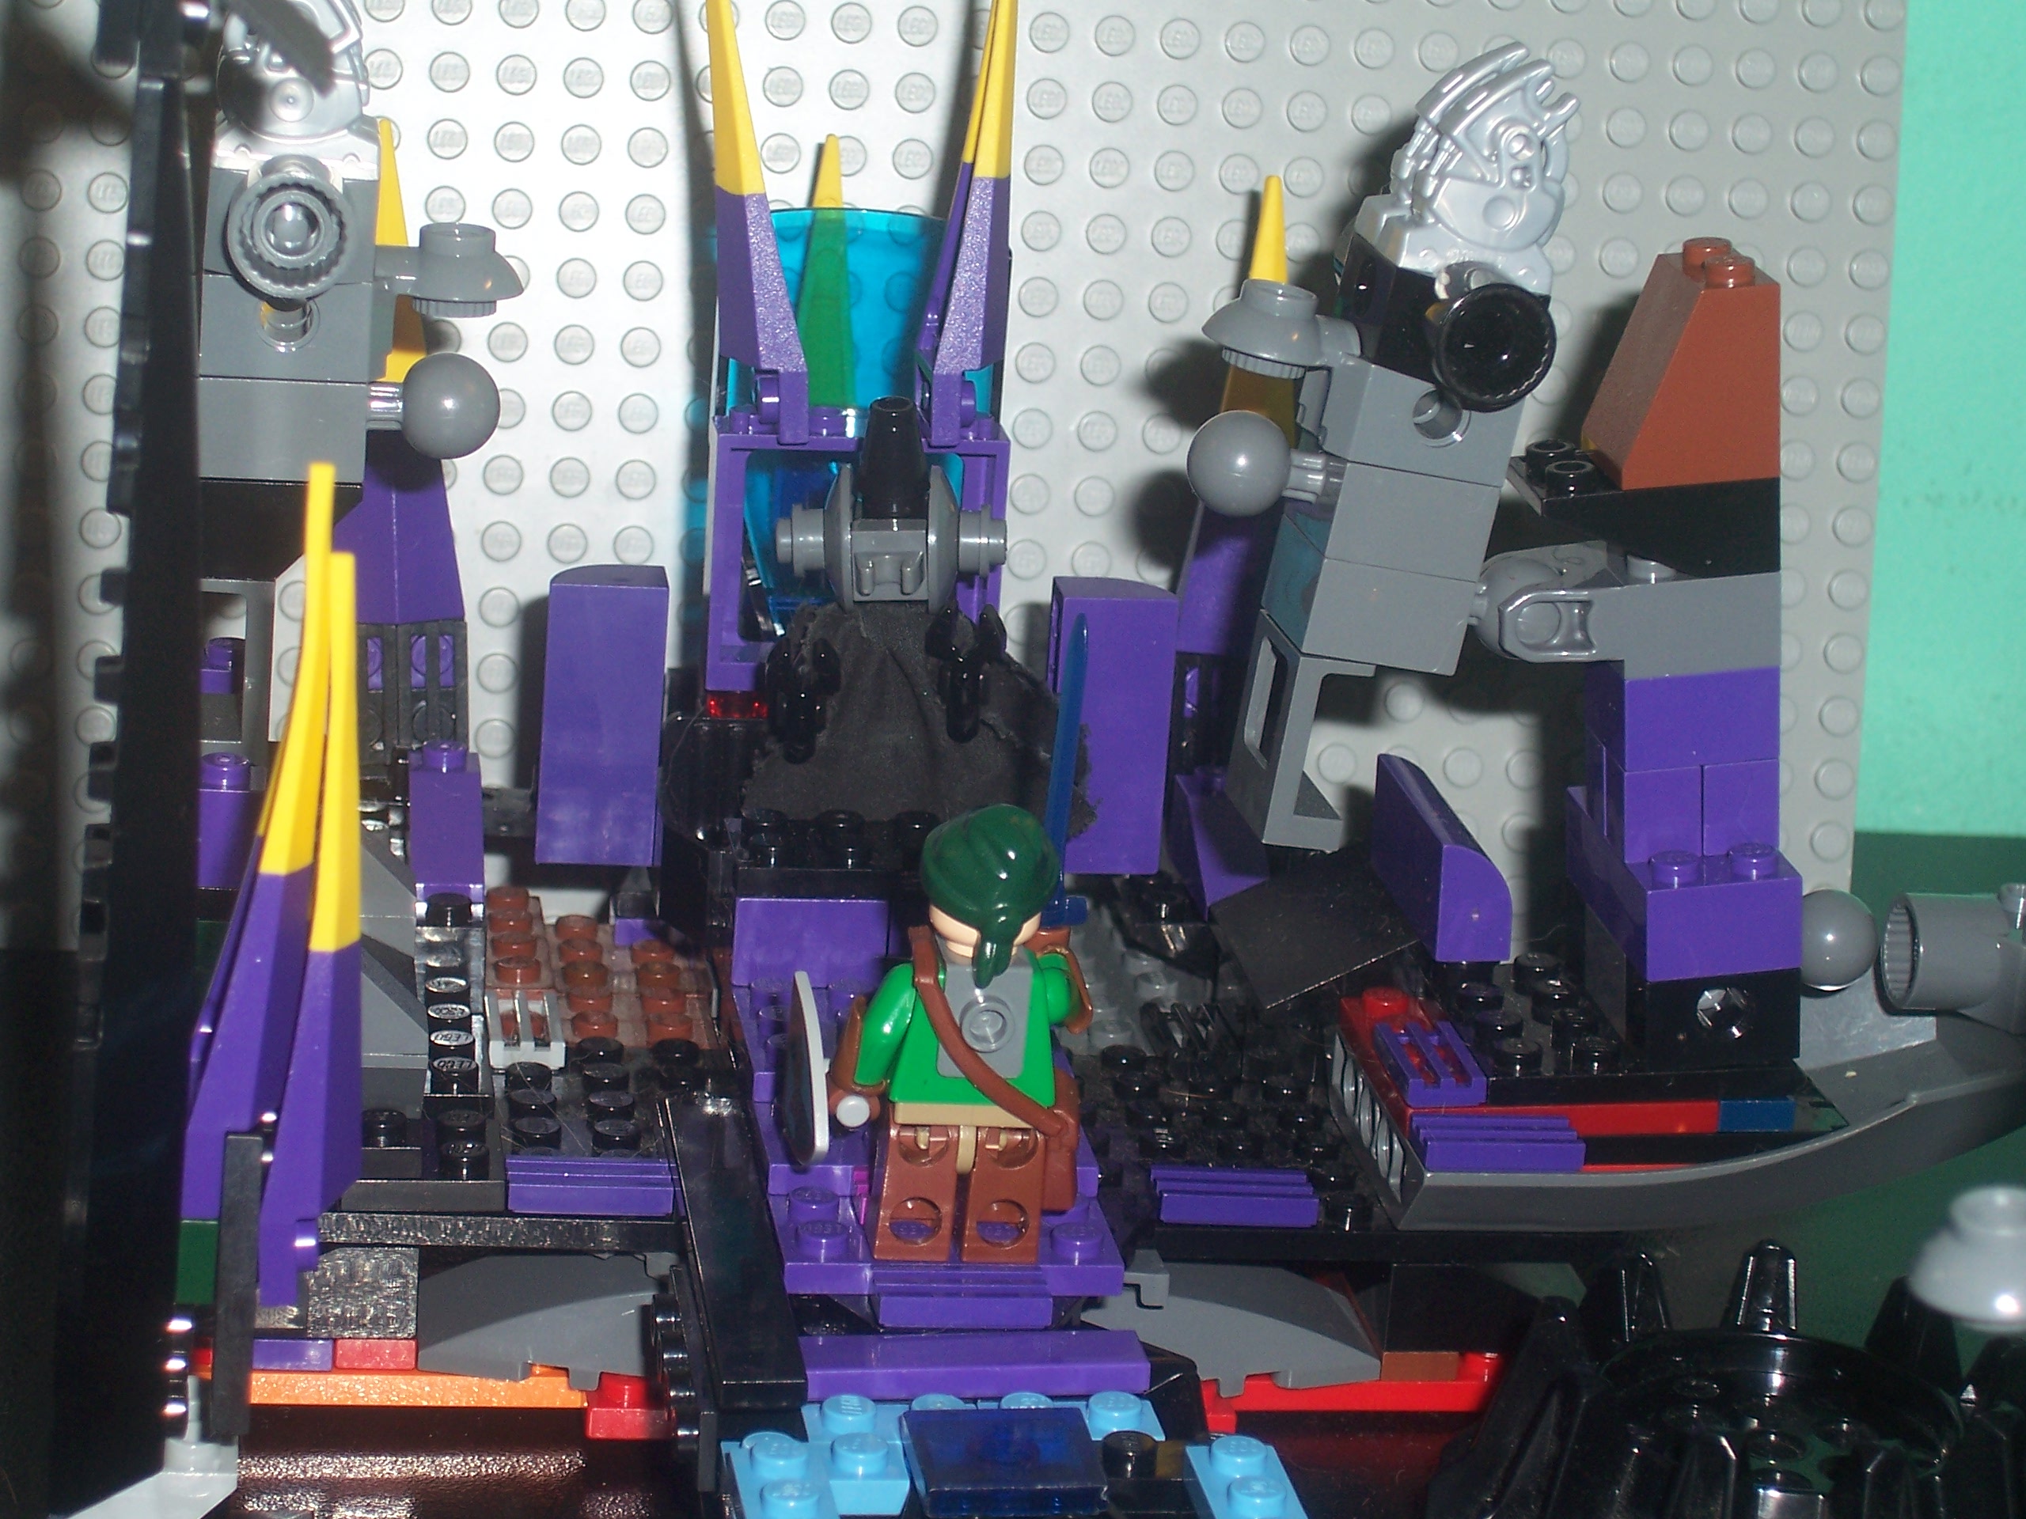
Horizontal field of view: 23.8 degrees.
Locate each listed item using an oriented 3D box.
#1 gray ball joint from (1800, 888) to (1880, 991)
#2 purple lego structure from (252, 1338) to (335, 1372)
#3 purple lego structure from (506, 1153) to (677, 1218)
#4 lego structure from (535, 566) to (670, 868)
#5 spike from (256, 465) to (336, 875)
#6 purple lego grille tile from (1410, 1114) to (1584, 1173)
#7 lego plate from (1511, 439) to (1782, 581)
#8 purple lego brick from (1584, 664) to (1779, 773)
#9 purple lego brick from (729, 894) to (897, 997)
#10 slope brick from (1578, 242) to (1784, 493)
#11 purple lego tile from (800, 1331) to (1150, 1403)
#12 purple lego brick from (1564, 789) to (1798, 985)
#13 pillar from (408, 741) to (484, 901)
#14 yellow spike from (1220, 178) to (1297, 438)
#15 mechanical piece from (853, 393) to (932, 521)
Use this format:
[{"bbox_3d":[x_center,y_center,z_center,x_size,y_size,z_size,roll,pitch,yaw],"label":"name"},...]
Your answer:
[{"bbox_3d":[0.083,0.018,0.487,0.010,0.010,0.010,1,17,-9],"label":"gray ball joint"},{"bbox_3d":[-0.070,0.057,0.469,0.008,0.003,0.008,1,17,-10],"label":"purple lego structure"},{"bbox_3d":[-0.041,0.042,0.468,0.016,0.003,0.008,2,17,-9],"label":"purple lego structure"},{"bbox_3d":[-0.045,-0.005,0.528,0.013,0.032,0.008,2,17,-9],"label":"lego structure"},{"bbox_3d":[-0.060,-0.008,0.409,0.006,0.035,0.006,4,16,-10],"label":"spike"},{"bbox_3d":[0.048,0.038,0.471,0.016,0.003,0.008,2,17,-9],"label":"purple lego grille tile"},{"bbox_3d":[0.062,-0.025,0.475,0.024,0.011,0.016,-5,19,-6],"label":"lego plate"},{"bbox_3d":[0.067,-0.006,0.480,0.016,0.010,0.016,-5,19,-7],"label":"purple lego brick"},{"bbox_3d":[-0.022,0.018,0.506,0.016,0.010,0.009,2,17,-9],"label":"purple lego brick"},{"bbox_3d":[0.065,-0.039,0.469,0.016,0.021,0.016,-5,19,-7],"label":"slope brick"},{"bbox_3d":[-0.004,0.056,0.445,0.032,0.003,0.008,0,17,-9],"label":"purple lego tile"},{"bbox_3d":[0.068,0.011,0.486,0.016,0.011,0.032,-5,19,-7],"label":"purple lego brick"},{"bbox_3d":[-0.062,0.006,0.527,0.008,0.011,0.024,2,17,-10],"label":"pillar"},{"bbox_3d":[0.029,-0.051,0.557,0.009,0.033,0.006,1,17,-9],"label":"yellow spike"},{"bbox_3d":[-0.013,-0.032,0.507,0.008,0.012,0.008,0,18,-9],"label":"mechanical piece"}]

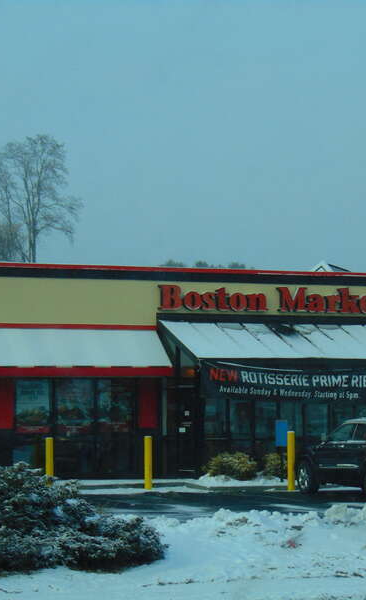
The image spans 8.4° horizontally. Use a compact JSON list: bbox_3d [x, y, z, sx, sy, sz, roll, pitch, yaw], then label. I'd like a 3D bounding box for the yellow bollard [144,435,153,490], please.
[{"bbox_3d":[-0.792,3.768,57.800,0.170,1.240,0.170,1,-3,-27],"label":"yellow bollard"}]

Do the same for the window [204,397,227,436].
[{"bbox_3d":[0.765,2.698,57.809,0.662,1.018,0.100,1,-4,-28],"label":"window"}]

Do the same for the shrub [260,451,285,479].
[{"bbox_3d":[2.212,4.052,61.000,0.660,0.660,0.640,0,-3,0],"label":"shrub"}]

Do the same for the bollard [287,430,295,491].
[{"bbox_3d":[2.443,3.632,56.200,0.170,1.330,0.170,0,-3,0],"label":"bollard"}]

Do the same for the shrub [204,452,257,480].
[{"bbox_3d":[1.089,3.816,57.200,1.176,0.665,1.050,1,-4,-28],"label":"shrub"}]

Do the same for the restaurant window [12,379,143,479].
[{"bbox_3d":[-2.454,2.972,57.992,3.301,2.343,0.120,1,-4,-28],"label":"restaurant window"}]

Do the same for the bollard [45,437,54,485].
[{"bbox_3d":[-2.899,3.540,54.200,0.170,1.118,0.170,1,-4,-28],"label":"bollard"}]

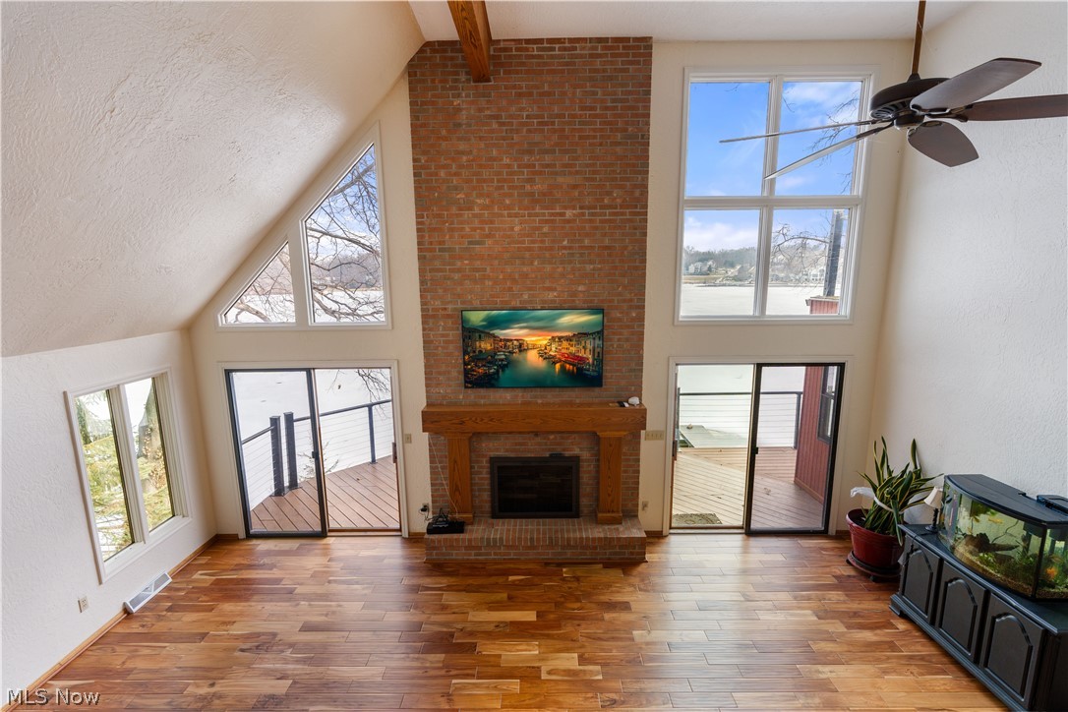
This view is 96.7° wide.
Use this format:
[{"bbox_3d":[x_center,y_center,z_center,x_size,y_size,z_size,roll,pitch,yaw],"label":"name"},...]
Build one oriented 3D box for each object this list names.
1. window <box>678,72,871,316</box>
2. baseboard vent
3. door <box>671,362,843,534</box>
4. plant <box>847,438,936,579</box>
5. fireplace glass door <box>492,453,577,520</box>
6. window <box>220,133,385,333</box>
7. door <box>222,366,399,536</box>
[{"bbox_3d":[2.430,-1.574,4.862,1.830,2.460,0.110,-1,10,1],"label":"window"},{"bbox_3d":[-3.666,2.247,4.542,0.095,0.115,0.470,-1,10,1],"label":"baseboard vent"},{"bbox_3d":[2.458,1.067,5.331,1.815,2.015,0.110,-1,10,1],"label":"door"},{"bbox_3d":[3.442,1.493,4.689,0.620,1.390,0.600,-1,10,1],"label":"plant"},{"bbox_3d":[0.021,1.451,5.269,0.974,0.733,0.060,-1,10,0],"label":"fireplace glass door"},{"bbox_3d":[-2.491,-1.302,4.962,1.880,2.040,0.110,-1,10,1],"label":"window"},{"bbox_3d":[-2.458,1.115,5.392,1.830,2.010,0.110,-1,10,1],"label":"door"}]

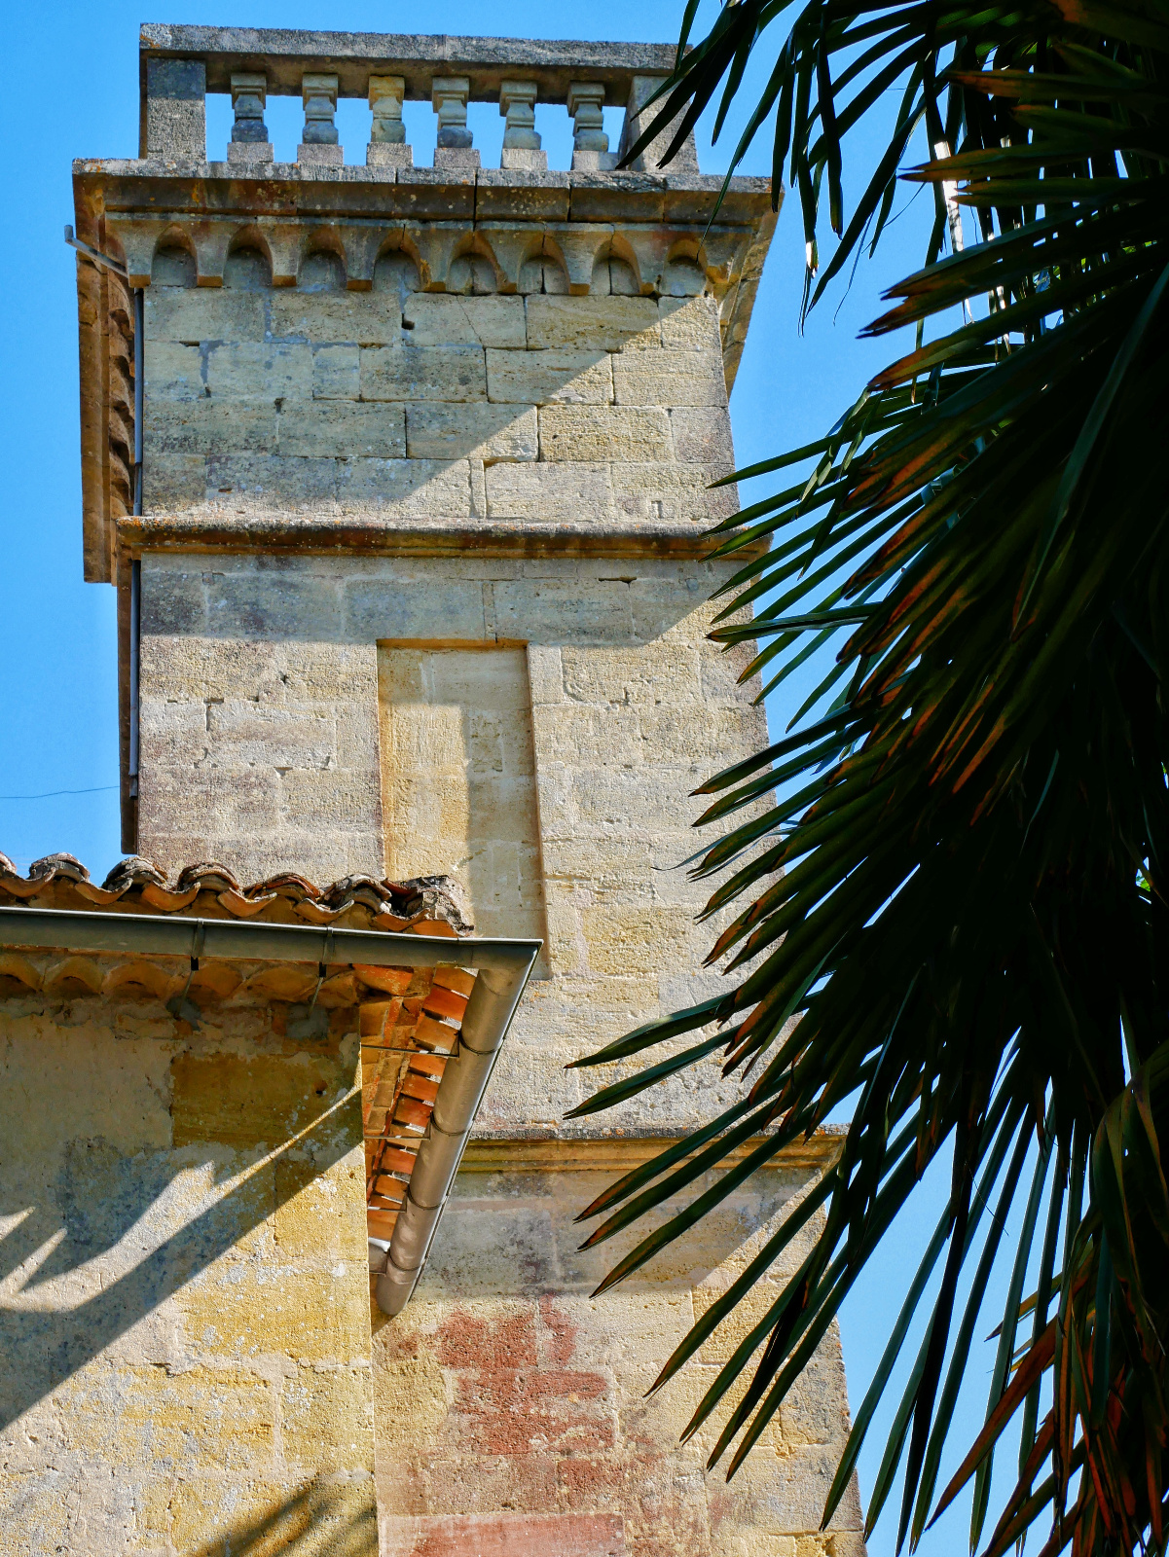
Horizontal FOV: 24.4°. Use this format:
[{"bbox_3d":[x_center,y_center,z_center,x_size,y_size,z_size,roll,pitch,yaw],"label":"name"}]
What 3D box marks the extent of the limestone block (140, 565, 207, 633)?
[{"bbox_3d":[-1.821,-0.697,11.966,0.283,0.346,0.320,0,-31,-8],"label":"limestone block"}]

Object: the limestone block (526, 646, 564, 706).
[{"bbox_3d":[-0.182,-0.397,11.983,0.149,0.306,0.240,0,-31,-8],"label":"limestone block"}]

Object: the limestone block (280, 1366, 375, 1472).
[{"bbox_3d":[-0.731,1.812,7.434,0.246,0.285,0.320,4,-31,-14],"label":"limestone block"}]

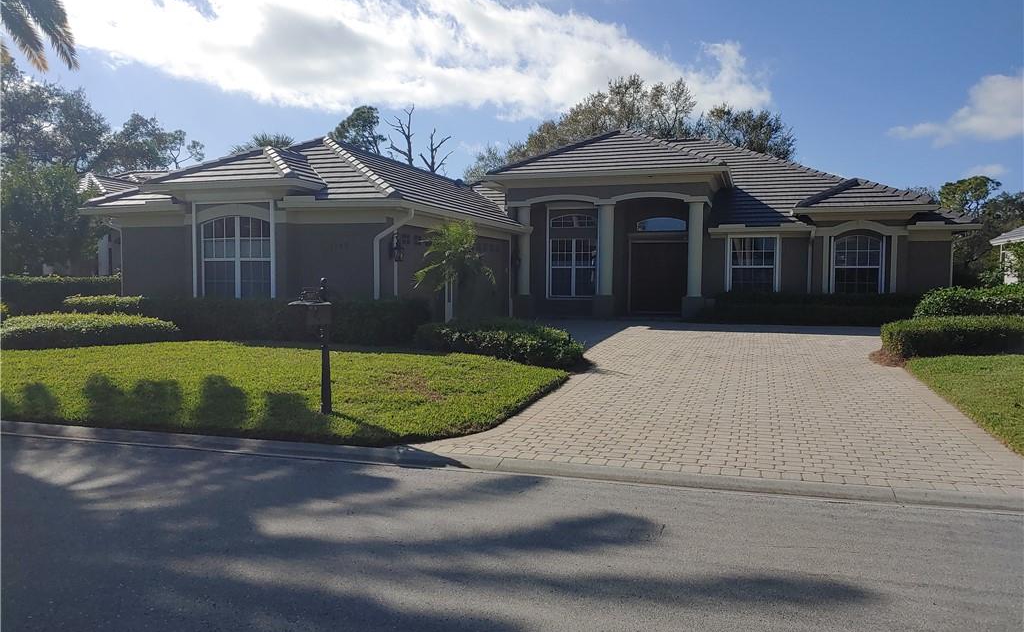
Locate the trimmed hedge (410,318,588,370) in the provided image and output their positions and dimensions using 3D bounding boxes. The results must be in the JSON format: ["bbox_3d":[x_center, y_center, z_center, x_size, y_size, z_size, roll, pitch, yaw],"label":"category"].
[{"bbox_3d":[-0.188,0.426,13.987,3.400,0.600,1.900,3,4,38],"label":"trimmed hedge"}]

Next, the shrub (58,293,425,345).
[{"bbox_3d":[-5.986,0.066,15.864,8.900,0.930,1.050,1,3,18],"label":"shrub"}]

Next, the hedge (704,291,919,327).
[{"bbox_3d":[8.496,-0.197,21.229,5.700,0.940,1.350,1,3,18],"label":"hedge"}]

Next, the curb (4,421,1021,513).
[{"bbox_3d":[-0.890,1.247,6.393,9.380,0.120,0.320,1,3,15],"label":"curb"}]

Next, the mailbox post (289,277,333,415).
[{"bbox_3d":[-2.110,0.327,7.857,0.250,1.510,0.510,1,3,16],"label":"mailbox post"}]

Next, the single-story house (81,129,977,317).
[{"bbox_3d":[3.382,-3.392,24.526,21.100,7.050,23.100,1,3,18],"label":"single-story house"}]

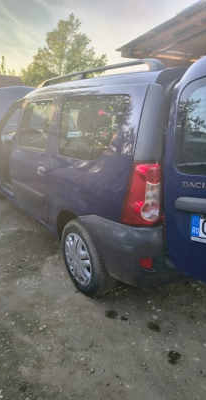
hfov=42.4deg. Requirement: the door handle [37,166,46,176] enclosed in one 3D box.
[{"bbox_3d":[-0.536,-0.251,2.314,0.048,0.087,0.125,-11,18,-33],"label":"door handle"}]

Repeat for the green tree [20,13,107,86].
[{"bbox_3d":[-1.914,-5.653,13.364,4.236,6.588,4.236,-3,15,-7],"label":"green tree"}]

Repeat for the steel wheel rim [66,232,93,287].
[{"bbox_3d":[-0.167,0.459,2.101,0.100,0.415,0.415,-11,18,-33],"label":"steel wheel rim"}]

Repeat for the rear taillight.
[{"bbox_3d":[0.202,-0.036,1.410,0.155,0.335,0.165,-11,18,-33],"label":"rear taillight"}]

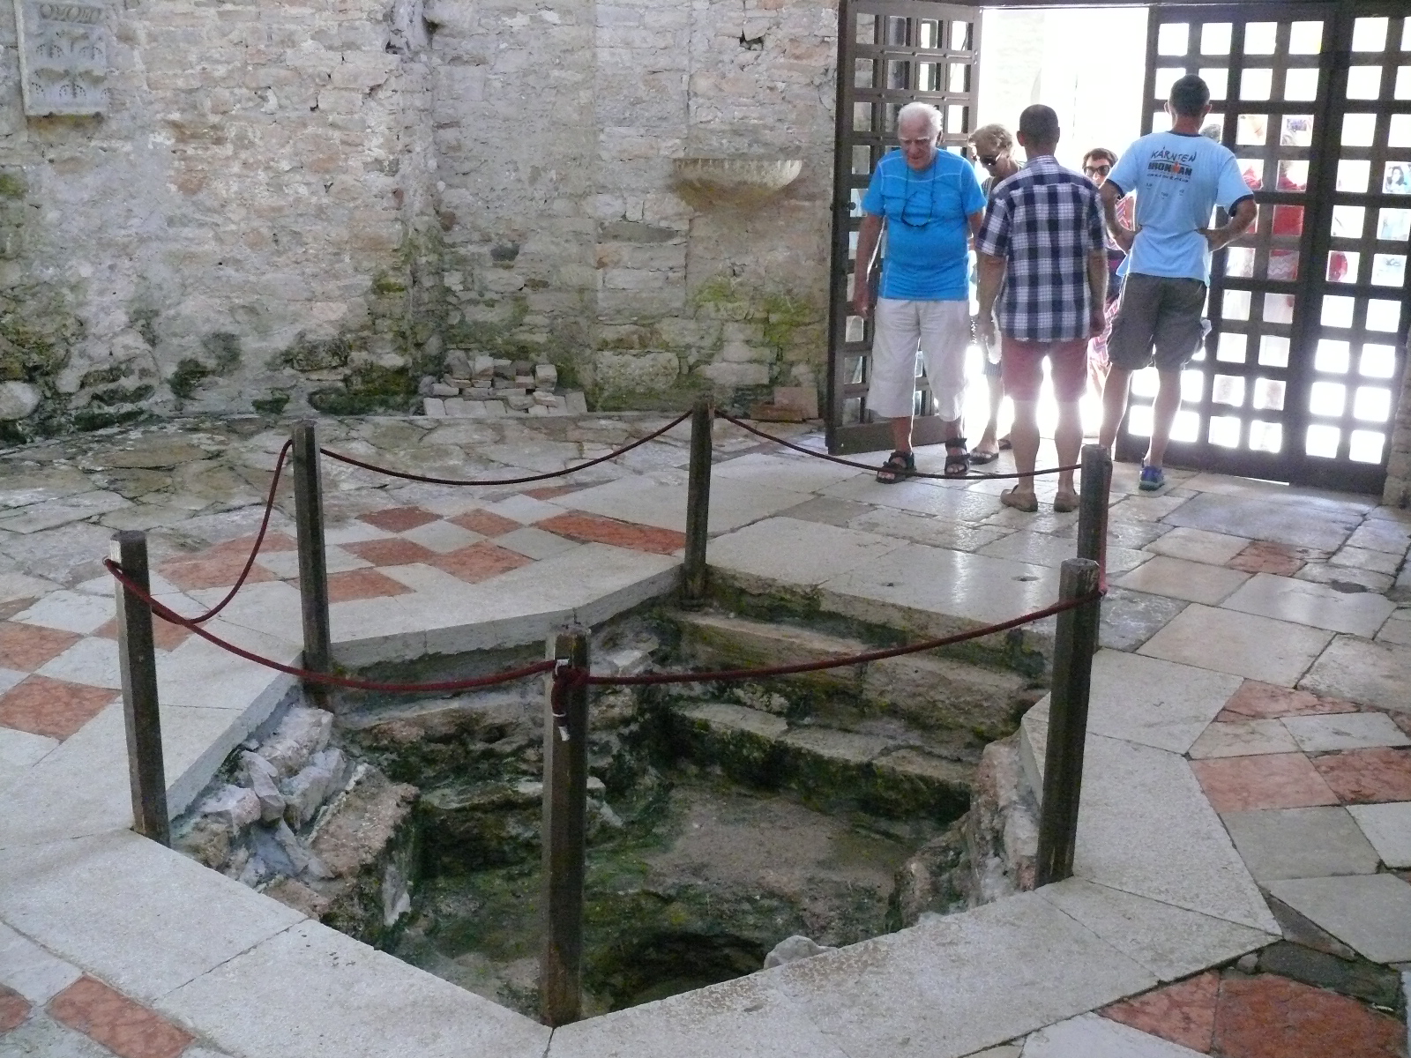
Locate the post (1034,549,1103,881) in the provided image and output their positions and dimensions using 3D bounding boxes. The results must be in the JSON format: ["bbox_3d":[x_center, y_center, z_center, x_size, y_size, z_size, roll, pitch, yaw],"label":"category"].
[{"bbox_3d":[0.777,0.450,3.074,0.083,0.792,0.083,4,16,14],"label":"post"}]

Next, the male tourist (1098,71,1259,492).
[{"bbox_3d":[2.179,-1.133,6.582,0.710,1.840,0.380,7,17,24],"label":"male tourist"}]

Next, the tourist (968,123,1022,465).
[{"bbox_3d":[1.476,-1.178,7.141,0.460,1.624,0.400,12,19,36],"label":"tourist"}]

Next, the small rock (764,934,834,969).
[{"bbox_3d":[0.201,0.901,2.974,0.165,0.095,0.125,-8,17,-27],"label":"small rock"}]

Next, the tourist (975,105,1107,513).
[{"bbox_3d":[1.509,-0.947,6.197,0.550,1.715,0.360,3,14,9],"label":"tourist"}]

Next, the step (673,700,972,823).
[{"bbox_3d":[0.453,0.792,4.902,1.129,0.190,0.300,9,17,30],"label":"step"}]

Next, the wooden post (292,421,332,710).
[{"bbox_3d":[-1.211,0.122,4.384,0.078,0.899,0.078,-4,16,-15],"label":"wooden post"}]

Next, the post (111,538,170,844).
[{"bbox_3d":[-1.230,0.386,3.123,0.075,0.773,0.075,-2,14,-15],"label":"post"}]

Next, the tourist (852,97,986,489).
[{"bbox_3d":[1.079,-1.157,6.925,0.630,1.757,0.380,4,15,14],"label":"tourist"}]

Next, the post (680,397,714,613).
[{"bbox_3d":[-0.029,-0.083,5.246,0.075,0.810,0.075,-1,15,-15],"label":"post"}]

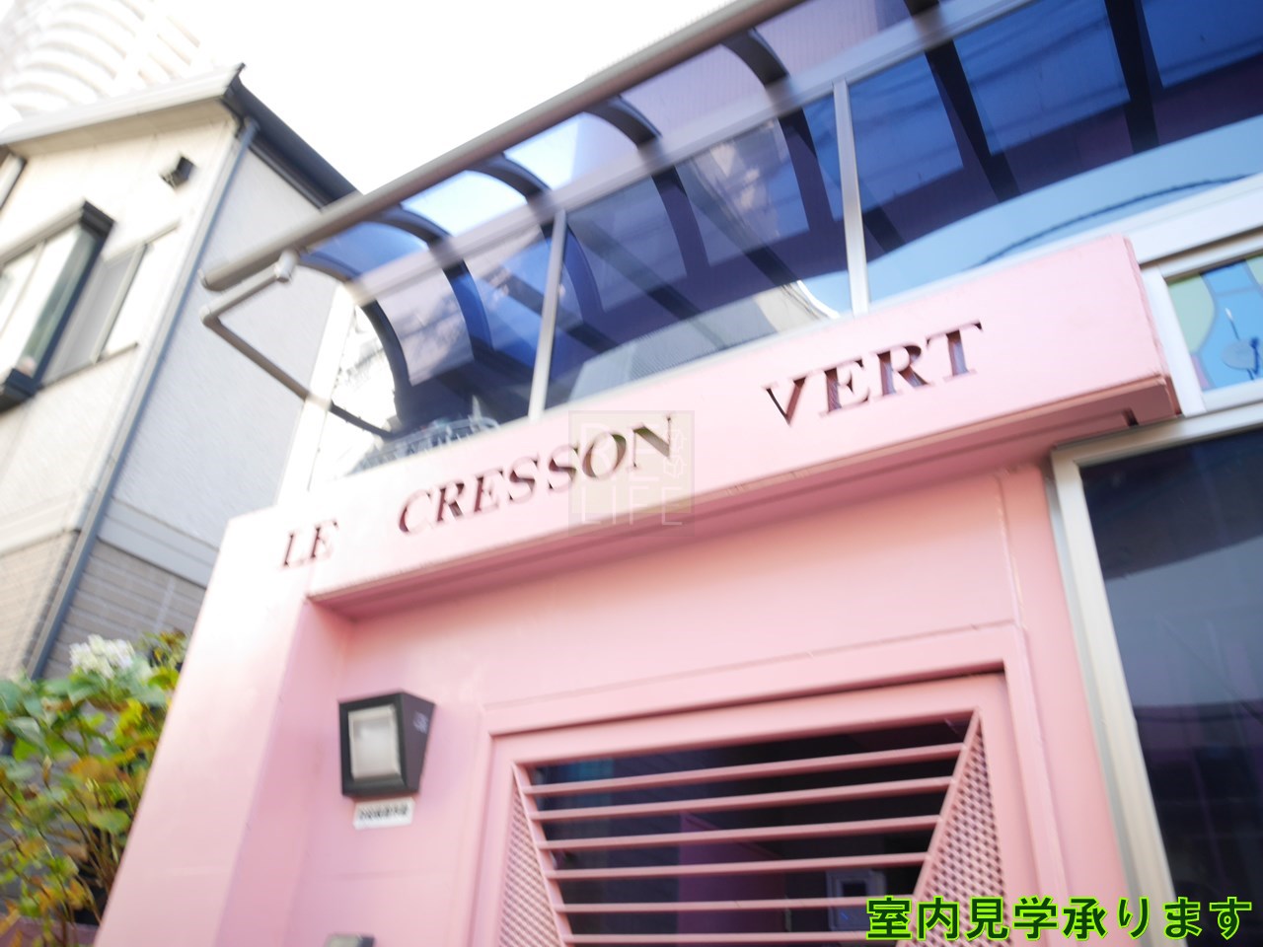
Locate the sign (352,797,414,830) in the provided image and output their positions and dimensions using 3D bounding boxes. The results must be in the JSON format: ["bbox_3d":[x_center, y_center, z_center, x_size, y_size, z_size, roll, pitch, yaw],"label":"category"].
[{"bbox_3d":[-0.473,0.644,1.936,0.151,0.051,0.010,-15,-37,27],"label":"sign"}]

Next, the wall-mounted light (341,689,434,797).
[{"bbox_3d":[-0.486,0.525,1.968,0.164,0.168,0.093,-15,-37,27],"label":"wall-mounted light"}]

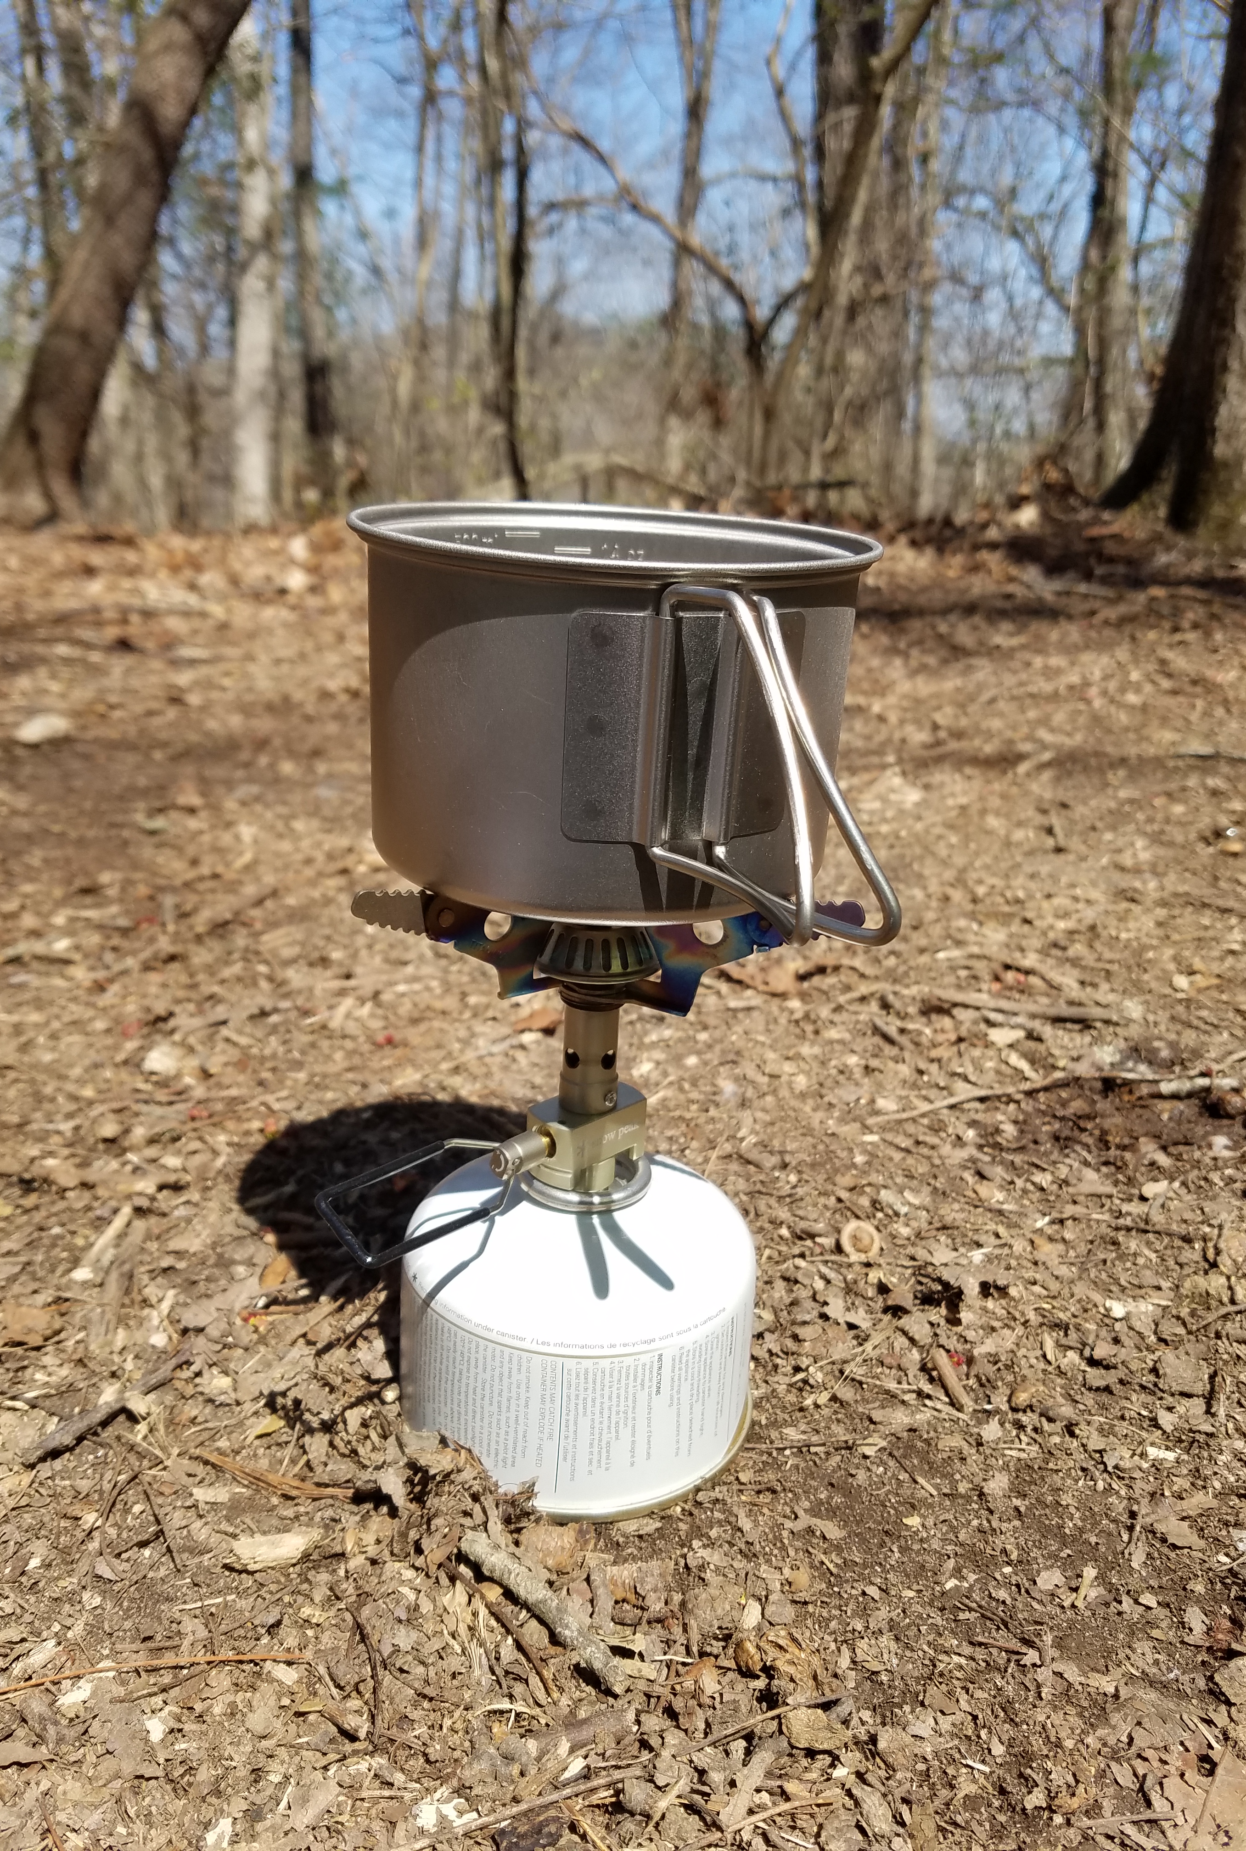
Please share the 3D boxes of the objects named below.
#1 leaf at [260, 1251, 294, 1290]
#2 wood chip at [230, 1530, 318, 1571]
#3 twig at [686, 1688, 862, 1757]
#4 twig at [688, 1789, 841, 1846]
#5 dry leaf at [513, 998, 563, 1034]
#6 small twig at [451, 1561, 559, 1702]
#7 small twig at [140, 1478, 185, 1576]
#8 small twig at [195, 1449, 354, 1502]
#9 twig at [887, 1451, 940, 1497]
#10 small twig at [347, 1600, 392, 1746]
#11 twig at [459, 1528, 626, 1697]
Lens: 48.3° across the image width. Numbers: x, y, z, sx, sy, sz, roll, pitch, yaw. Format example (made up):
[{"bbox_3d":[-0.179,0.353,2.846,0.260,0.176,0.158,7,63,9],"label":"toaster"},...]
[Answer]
[{"bbox_3d":[-0.105,0.105,0.422,0.009,0.006,0.014,-4,19,-15],"label":"leaf"},{"bbox_3d":[-0.077,0.138,0.308,0.019,0.005,0.006,-4,19,-19],"label":"wood chip"},{"bbox_3d":[0.029,0.153,0.267,0.039,0.003,0.002,-6,20,-21],"label":"twig"},{"bbox_3d":[0.026,0.163,0.255,0.030,0.003,0.004,-4,20,-19],"label":"twig"},{"bbox_3d":[-0.037,0.041,0.608,0.021,0.008,0.019,0,19,-3],"label":"dry leaf"},{"bbox_3d":[-0.025,0.146,0.291,0.004,0.004,0.043,-11,24,-36],"label":"small twig"},{"bbox_3d":[-0.108,0.140,0.325,0.001,0.001,0.037,-10,22,-30],"label":"small twig"},{"bbox_3d":[-0.085,0.133,0.337,0.047,0.004,0.005,9,20,21],"label":"small twig"},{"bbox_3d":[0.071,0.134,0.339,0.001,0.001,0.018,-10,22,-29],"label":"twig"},{"bbox_3d":[-0.051,0.150,0.281,0.004,0.003,0.035,-3,20,-19],"label":"small twig"},{"bbox_3d":[-0.018,0.144,0.294,0.006,0.007,0.051,-13,25,-40],"label":"twig"}]

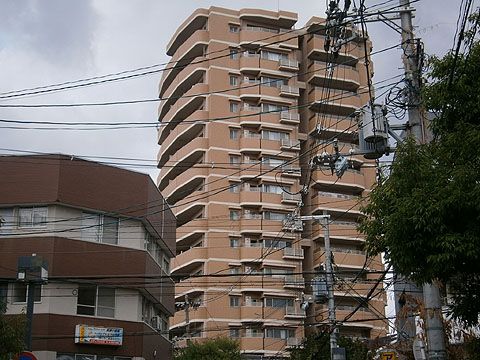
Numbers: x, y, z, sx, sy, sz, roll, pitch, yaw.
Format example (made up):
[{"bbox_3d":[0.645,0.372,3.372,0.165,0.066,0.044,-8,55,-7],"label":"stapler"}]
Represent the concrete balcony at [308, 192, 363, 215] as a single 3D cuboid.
[{"bbox_3d":[10.475,2.688,86.267,5.664,1.962,1.740,6,-19,-17],"label":"concrete balcony"}]

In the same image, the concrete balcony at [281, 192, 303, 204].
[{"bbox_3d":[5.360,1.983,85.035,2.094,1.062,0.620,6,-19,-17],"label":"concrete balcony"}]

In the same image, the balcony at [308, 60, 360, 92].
[{"bbox_3d":[10.423,-11.336,92.027,5.988,1.831,2.326,6,-17,-23],"label":"balcony"}]

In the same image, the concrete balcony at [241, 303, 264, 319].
[{"bbox_3d":[0.983,12.865,80.492,2.242,1.888,1.268,6,-19,-17],"label":"concrete balcony"}]

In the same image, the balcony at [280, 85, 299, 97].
[{"bbox_3d":[5.229,-9.403,88.179,2.128,1.138,0.742,6,-17,-23],"label":"balcony"}]

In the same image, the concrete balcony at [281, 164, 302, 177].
[{"bbox_3d":[5.275,-1.053,85.816,2.128,1.138,0.742,6,-17,-23],"label":"concrete balcony"}]

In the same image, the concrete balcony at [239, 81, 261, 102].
[{"bbox_3d":[1.137,-9.318,87.761,2.178,1.782,1.386,4,-16,-15],"label":"concrete balcony"}]

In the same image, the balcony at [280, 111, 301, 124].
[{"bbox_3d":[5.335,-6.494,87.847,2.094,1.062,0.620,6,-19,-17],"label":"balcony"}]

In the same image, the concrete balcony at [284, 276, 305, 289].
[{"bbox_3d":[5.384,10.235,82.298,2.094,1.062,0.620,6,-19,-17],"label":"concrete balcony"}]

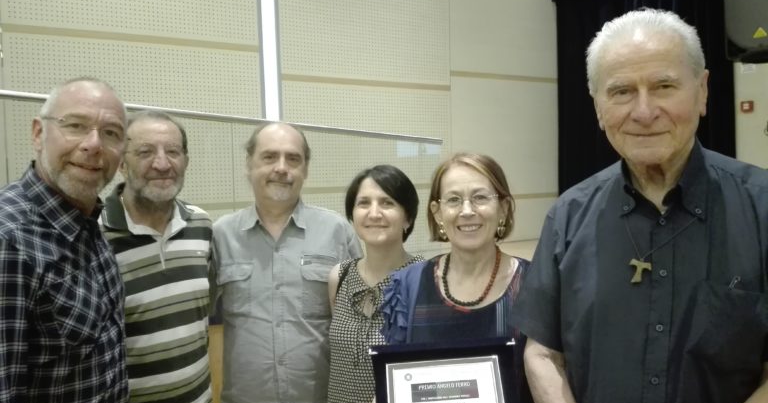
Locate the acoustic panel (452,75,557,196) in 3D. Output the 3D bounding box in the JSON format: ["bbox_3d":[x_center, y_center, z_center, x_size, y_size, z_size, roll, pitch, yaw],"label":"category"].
[{"bbox_3d":[1.295,-0.662,5.730,1.470,1.200,0.050,-3,3,-29],"label":"acoustic panel"}]

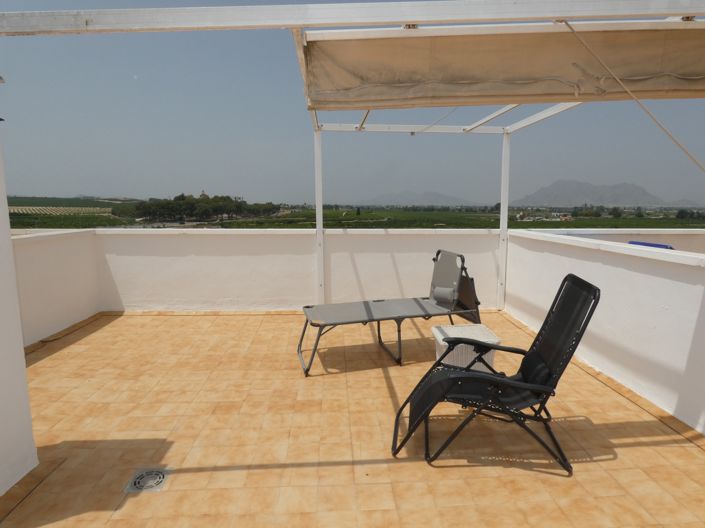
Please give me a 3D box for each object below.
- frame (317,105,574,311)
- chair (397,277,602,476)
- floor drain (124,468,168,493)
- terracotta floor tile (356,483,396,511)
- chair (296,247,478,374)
[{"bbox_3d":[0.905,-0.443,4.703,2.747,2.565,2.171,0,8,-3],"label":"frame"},{"bbox_3d":[0.845,0.614,2.580,1.131,1.081,0.646,1,8,7],"label":"chair"},{"bbox_3d":[-1.132,1.205,2.270,0.202,0.012,0.202,0,8,-3],"label":"floor drain"},{"bbox_3d":[0.115,1.228,2.138,0.202,0.012,0.202,0,8,-3],"label":"terracotta floor tile"},{"bbox_3d":[0.345,0.410,4.098,1.788,1.050,0.667,-2,8,-15],"label":"chair"}]

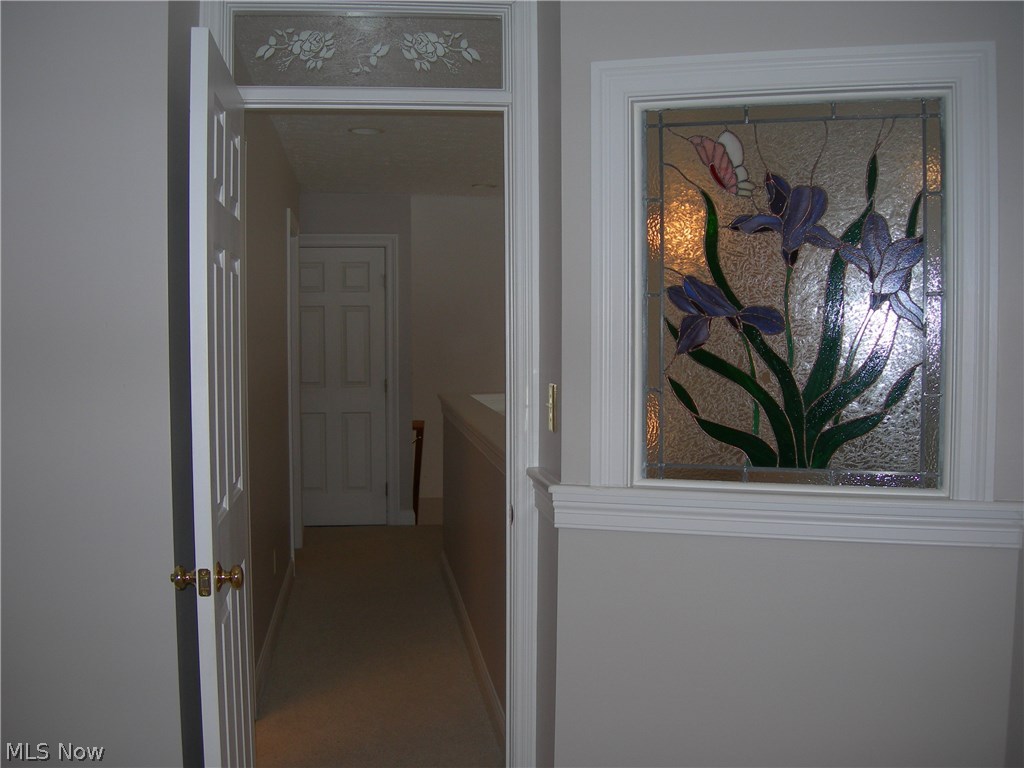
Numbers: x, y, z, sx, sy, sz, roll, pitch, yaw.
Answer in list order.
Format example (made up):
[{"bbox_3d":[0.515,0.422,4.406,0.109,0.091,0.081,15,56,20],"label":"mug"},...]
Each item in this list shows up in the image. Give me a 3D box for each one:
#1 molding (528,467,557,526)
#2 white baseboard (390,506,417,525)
[{"bbox_3d":[0.082,0.295,2.903,0.036,0.119,0.360,0,3,-8],"label":"molding"},{"bbox_3d":[-0.805,0.987,8.221,0.196,0.120,0.020,0,3,-8],"label":"white baseboard"}]

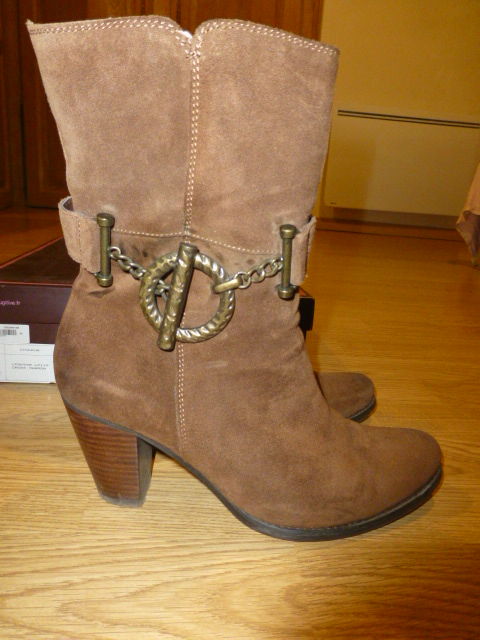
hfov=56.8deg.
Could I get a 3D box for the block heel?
[{"bbox_3d":[-0.089,0.083,0.306,0.051,0.066,0.053,3,17,-5],"label":"block heel"}]

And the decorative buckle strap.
[{"bbox_3d":[-0.025,-0.018,0.241,0.115,0.067,0.036,3,17,-5],"label":"decorative buckle strap"}]

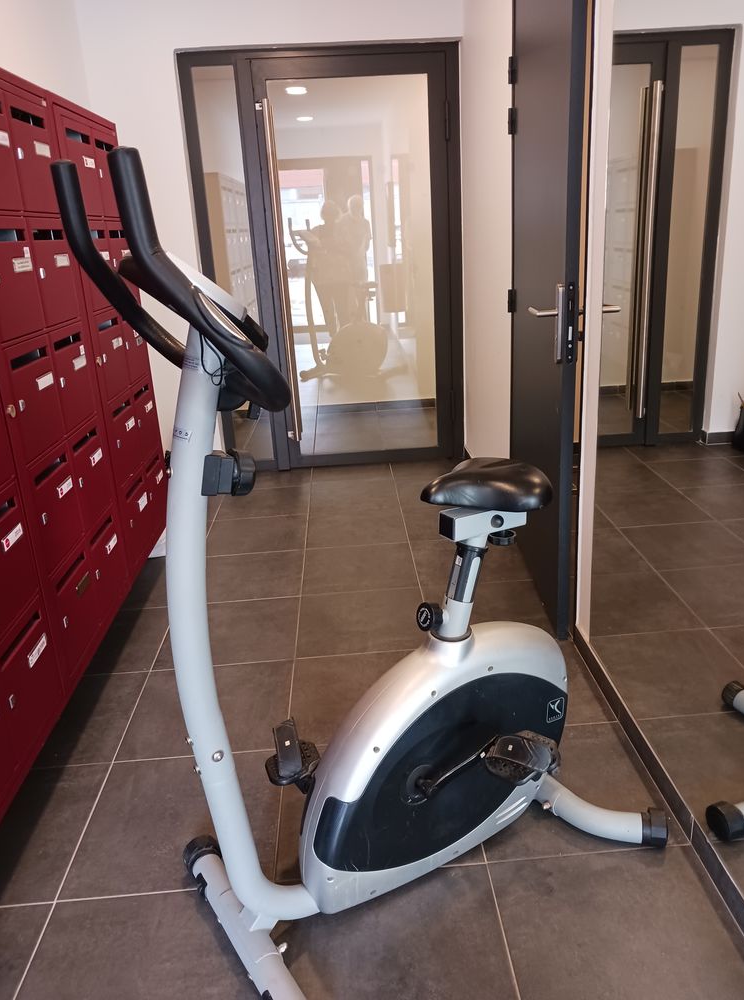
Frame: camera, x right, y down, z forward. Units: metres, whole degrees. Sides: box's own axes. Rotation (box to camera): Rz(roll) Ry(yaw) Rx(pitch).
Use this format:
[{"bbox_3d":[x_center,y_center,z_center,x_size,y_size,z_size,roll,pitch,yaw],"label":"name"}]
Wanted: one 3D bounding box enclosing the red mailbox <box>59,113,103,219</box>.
[{"bbox_3d":[-1.018,-0.980,2.334,0.310,0.268,0.287,-4,19,-1],"label":"red mailbox"}]

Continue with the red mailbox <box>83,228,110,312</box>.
[{"bbox_3d":[-1.002,-0.722,2.420,0.310,0.267,0.282,-4,19,-1],"label":"red mailbox"}]

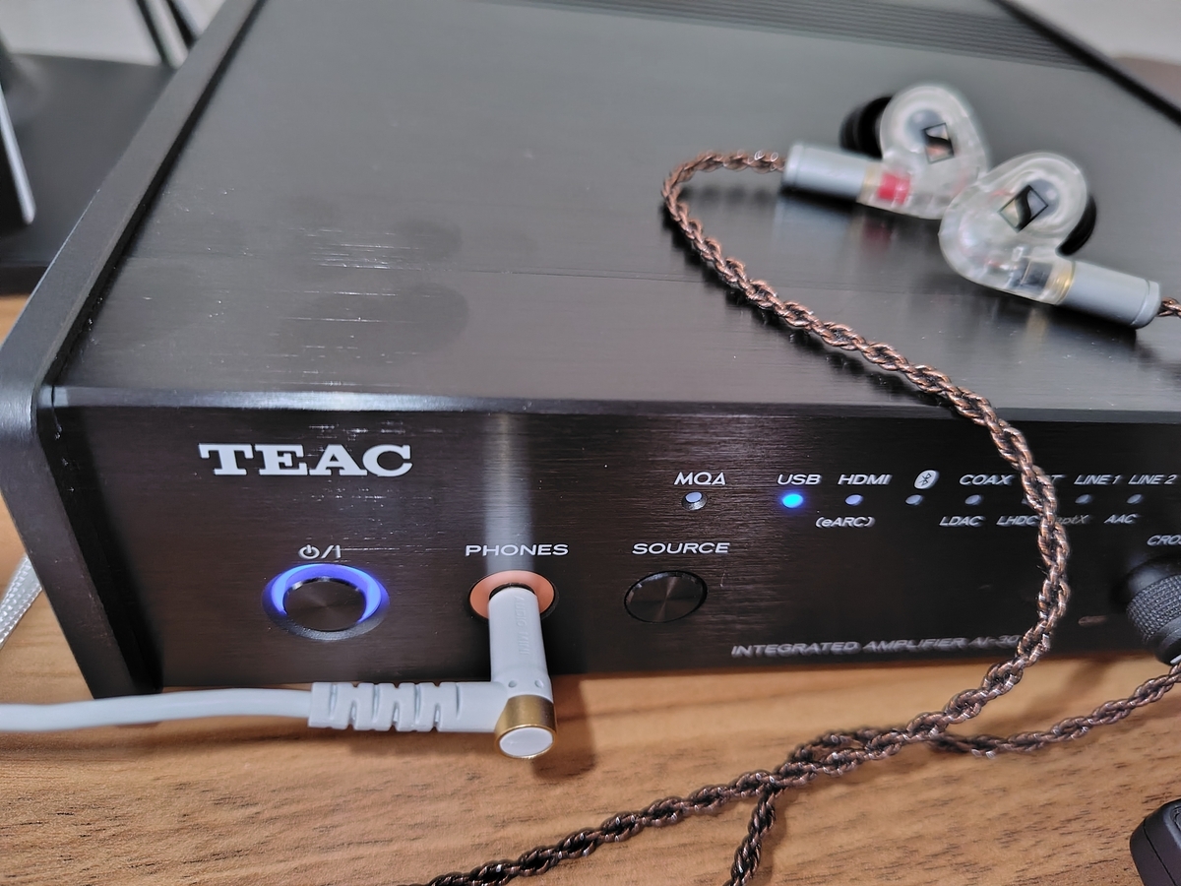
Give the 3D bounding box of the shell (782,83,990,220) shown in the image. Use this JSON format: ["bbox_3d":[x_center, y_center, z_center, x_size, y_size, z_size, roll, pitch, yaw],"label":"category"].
[{"bbox_3d":[0.048,-0.048,0.129,0.032,0.021,0.017,10,5,-1],"label":"shell"}]

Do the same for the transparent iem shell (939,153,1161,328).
[{"bbox_3d":[0.067,-0.030,0.115,0.032,0.021,0.017,17,5,6],"label":"transparent iem shell"}]

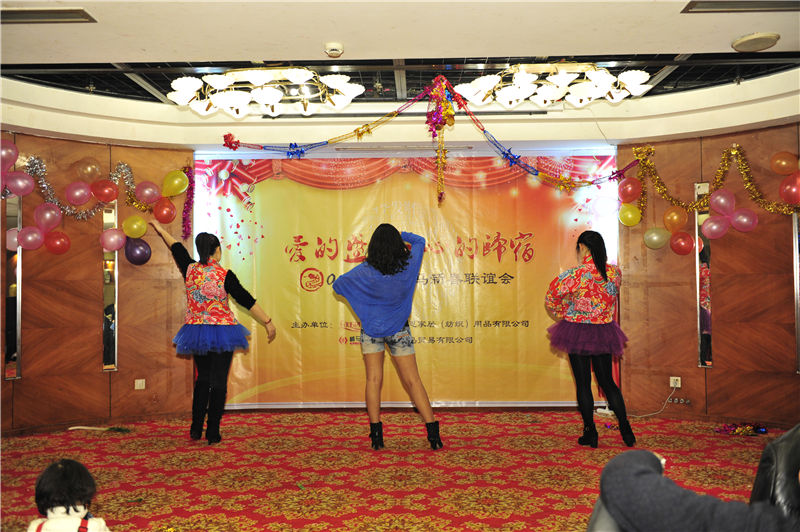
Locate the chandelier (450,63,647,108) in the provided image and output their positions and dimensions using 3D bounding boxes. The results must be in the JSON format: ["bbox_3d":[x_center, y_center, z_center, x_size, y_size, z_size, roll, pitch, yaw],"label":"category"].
[{"bbox_3d":[1.139,-1.353,5.290,1.450,0.250,0.850,-1,-2,0],"label":"chandelier"}]

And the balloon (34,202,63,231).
[{"bbox_3d":[-2.859,-0.392,5.782,0.222,0.233,0.227,-1,-2,0],"label":"balloon"}]

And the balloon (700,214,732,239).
[{"bbox_3d":[2.681,-0.324,6.023,0.237,0.203,0.218,-1,-2,0],"label":"balloon"}]

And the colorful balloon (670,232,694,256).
[{"bbox_3d":[2.439,-0.192,6.133,0.212,0.203,0.207,-1,-2,0],"label":"colorful balloon"}]

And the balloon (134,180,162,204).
[{"bbox_3d":[-2.241,-0.652,6.345,0.228,0.201,0.212,-1,-2,0],"label":"balloon"}]

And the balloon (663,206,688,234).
[{"bbox_3d":[2.395,-0.399,6.161,0.214,0.234,0.224,-1,-2,0],"label":"balloon"}]

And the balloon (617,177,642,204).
[{"bbox_3d":[2.064,-0.674,6.361,0.211,0.233,0.219,-1,-2,0],"label":"balloon"}]

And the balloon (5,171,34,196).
[{"bbox_3d":[-3.062,-0.661,5.730,0.233,0.198,0.213,-1,-2,0],"label":"balloon"}]

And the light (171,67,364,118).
[{"bbox_3d":[-1.004,-1.305,5.341,1.470,0.270,0.900,-1,-2,2],"label":"light"}]

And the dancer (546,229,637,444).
[{"bbox_3d":[1.411,0.537,5.305,0.610,1.591,0.470,0,-2,-21],"label":"dancer"}]

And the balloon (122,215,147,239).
[{"bbox_3d":[-2.338,-0.343,6.265,0.213,0.201,0.205,-1,-2,0],"label":"balloon"}]

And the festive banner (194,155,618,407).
[{"bbox_3d":[0.062,0.144,6.812,4.061,2.430,0.060,-1,-2,2],"label":"festive banner"}]

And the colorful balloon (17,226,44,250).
[{"bbox_3d":[-2.957,-0.220,5.704,0.218,0.188,0.203,-1,-2,0],"label":"colorful balloon"}]

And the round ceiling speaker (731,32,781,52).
[{"bbox_3d":[1.872,-1.175,3.740,0.228,0.030,0.228,0,-2,0],"label":"round ceiling speaker"}]

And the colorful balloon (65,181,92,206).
[{"bbox_3d":[-2.674,-0.603,5.922,0.215,0.202,0.209,-1,-2,0],"label":"colorful balloon"}]

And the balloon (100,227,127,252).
[{"bbox_3d":[-2.495,-0.228,6.192,0.218,0.194,0.204,-1,-2,0],"label":"balloon"}]

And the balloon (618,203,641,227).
[{"bbox_3d":[2.060,-0.459,6.356,0.197,0.213,0.203,-1,-2,0],"label":"balloon"}]

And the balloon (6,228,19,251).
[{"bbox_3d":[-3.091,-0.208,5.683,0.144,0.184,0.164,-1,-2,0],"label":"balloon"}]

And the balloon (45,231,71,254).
[{"bbox_3d":[-2.803,-0.188,5.816,0.215,0.188,0.202,-1,-2,0],"label":"balloon"}]

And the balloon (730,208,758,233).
[{"bbox_3d":[2.857,-0.377,5.882,0.226,0.198,0.212,-1,-2,0],"label":"balloon"}]

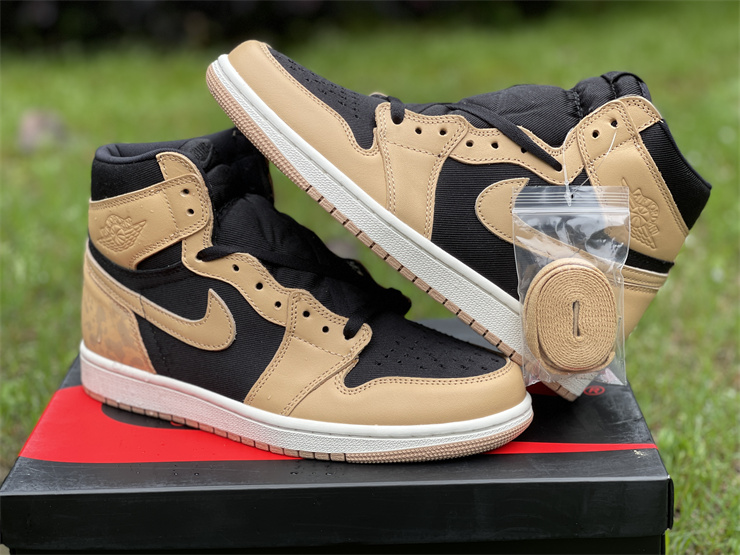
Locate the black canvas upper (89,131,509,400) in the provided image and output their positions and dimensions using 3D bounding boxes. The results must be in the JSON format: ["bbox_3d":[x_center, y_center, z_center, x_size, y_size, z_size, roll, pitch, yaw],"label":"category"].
[{"bbox_3d":[-0.052,-0.010,0.782,0.272,0.141,0.099,7,21,26],"label":"black canvas upper"}]

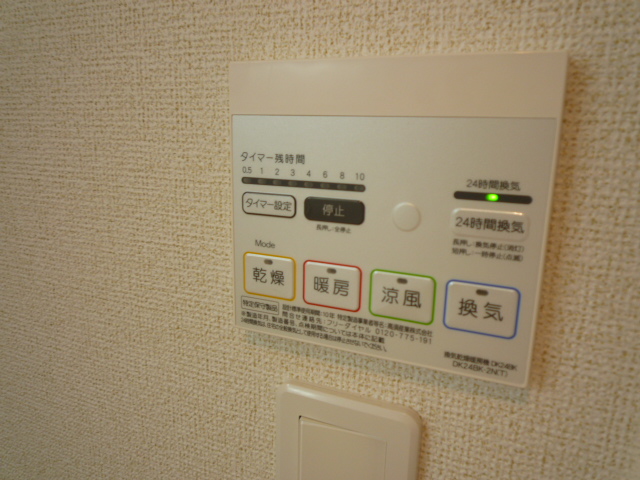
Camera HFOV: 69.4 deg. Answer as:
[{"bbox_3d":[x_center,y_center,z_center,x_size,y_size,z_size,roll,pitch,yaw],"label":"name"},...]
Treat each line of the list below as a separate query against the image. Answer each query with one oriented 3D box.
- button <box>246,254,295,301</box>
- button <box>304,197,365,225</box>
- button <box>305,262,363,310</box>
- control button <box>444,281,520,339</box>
[{"bbox_3d":[-0.023,0.017,0.206,0.026,0.019,0.005,7,14,22],"label":"button"},{"bbox_3d":[0.006,-0.012,0.188,0.026,0.010,0.005,7,14,22],"label":"button"},{"bbox_3d":[0.005,0.020,0.195,0.026,0.019,0.005,7,14,22],"label":"button"},{"bbox_3d":[0.060,0.026,0.173,0.026,0.019,0.005,7,14,22],"label":"control button"}]

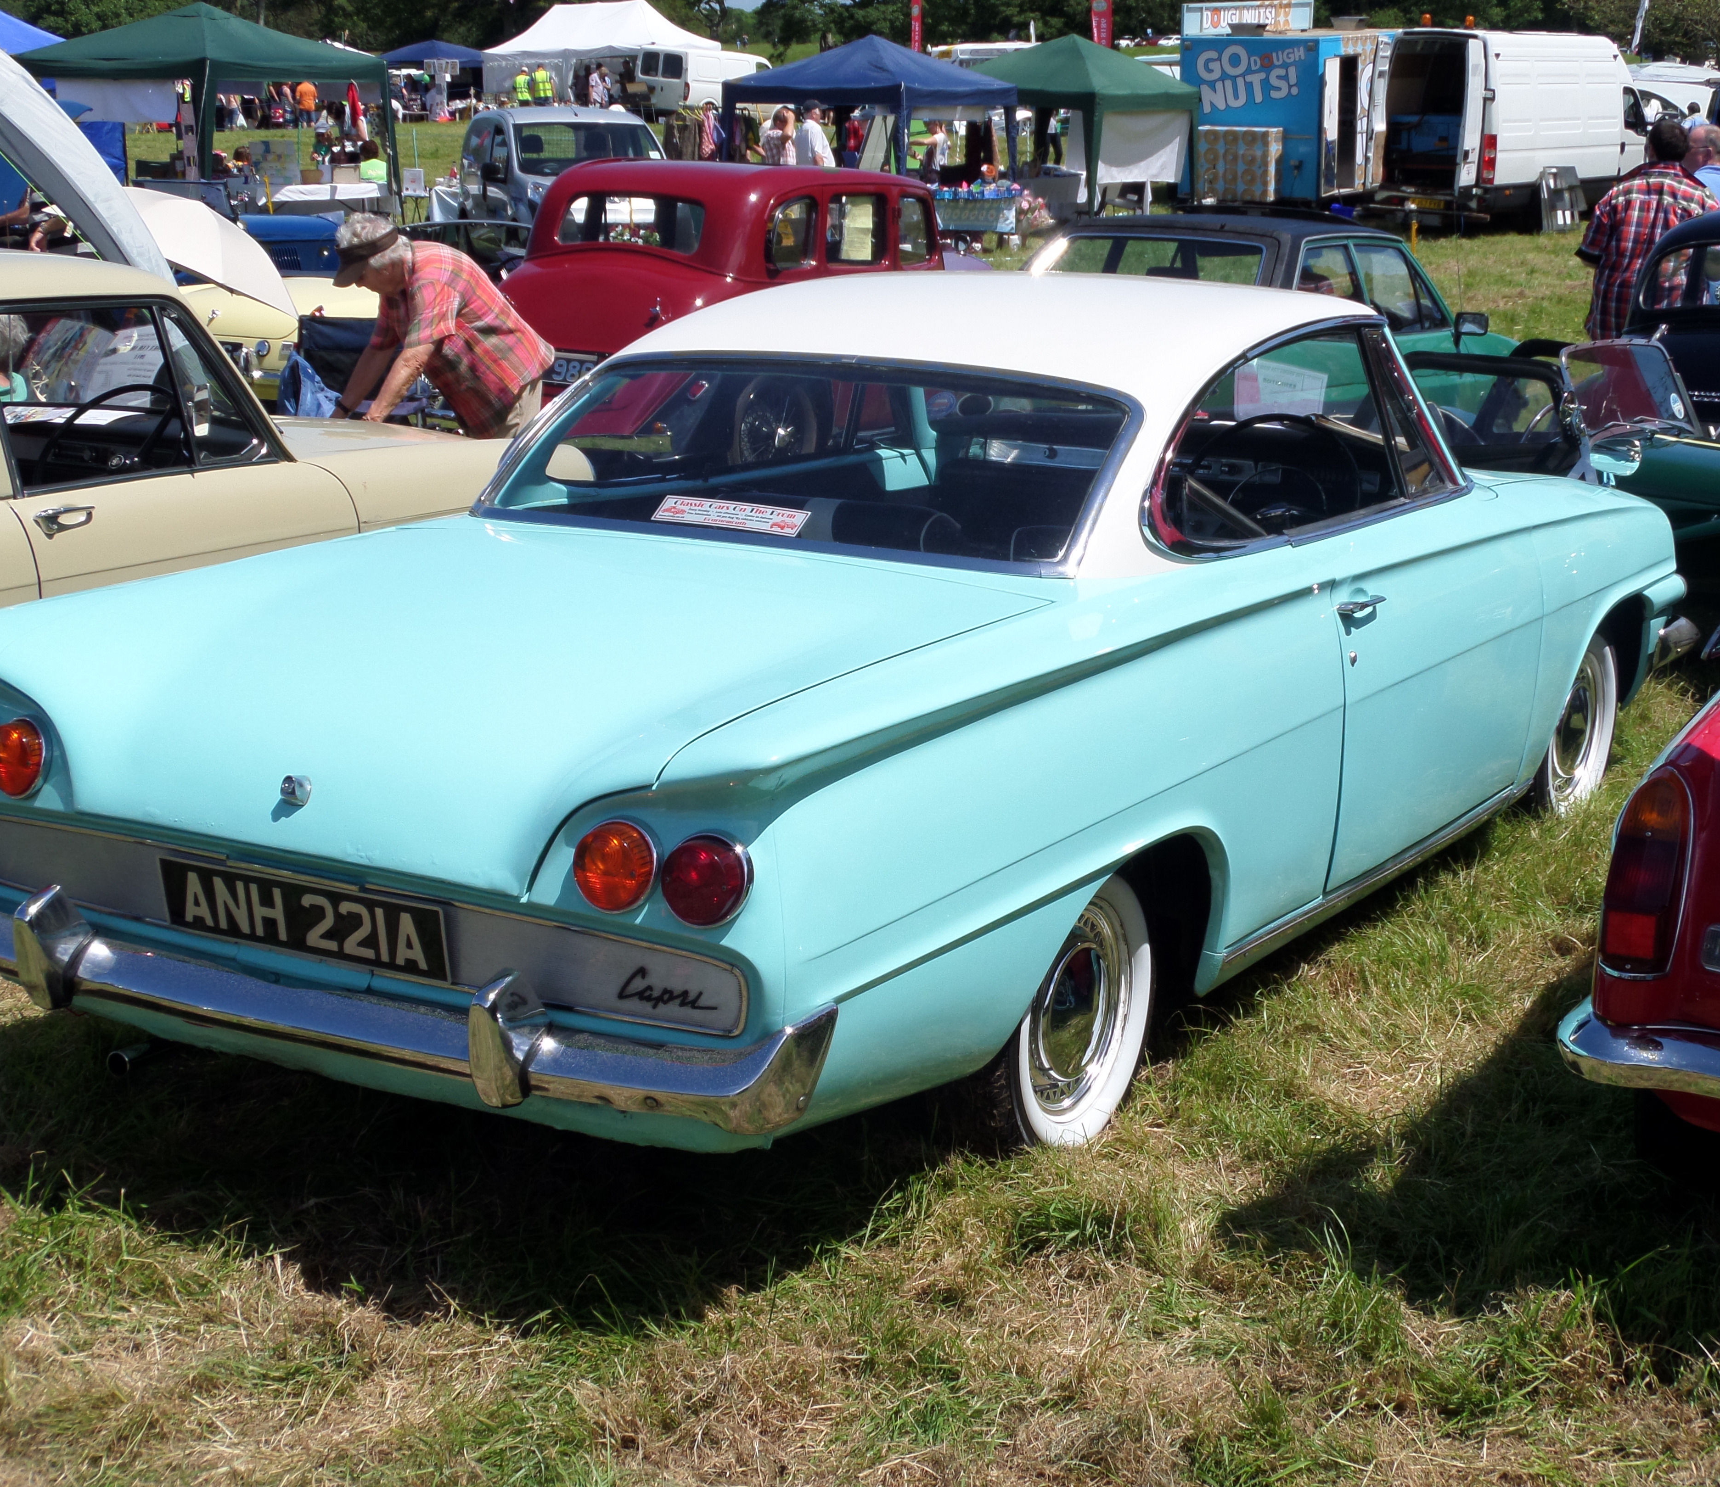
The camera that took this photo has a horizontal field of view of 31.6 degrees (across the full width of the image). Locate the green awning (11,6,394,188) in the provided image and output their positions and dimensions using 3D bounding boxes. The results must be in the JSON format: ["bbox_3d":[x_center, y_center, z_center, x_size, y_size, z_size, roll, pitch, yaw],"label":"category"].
[{"bbox_3d":[-7.619,-7.250,35.426,2.950,2.710,2.950,8,14,32],"label":"green awning"}]

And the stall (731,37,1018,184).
[{"bbox_3d":[0.158,-8.564,42.436,2.950,2.610,2.950,8,15,33],"label":"stall"}]

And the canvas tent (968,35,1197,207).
[{"bbox_3d":[3.326,-9.750,47.826,2.920,2.760,2.920,10,15,38],"label":"canvas tent"}]

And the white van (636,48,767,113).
[{"bbox_3d":[-3.281,-16.678,77.000,4.600,1.970,1.870,-11,17,-43],"label":"white van"}]

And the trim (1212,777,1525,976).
[{"bbox_3d":[1.015,0.231,5.755,0.030,0.050,1.580,8,14,30],"label":"trim"}]

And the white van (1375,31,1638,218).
[{"bbox_3d":[9.730,-9.049,44.500,2.020,2.700,5.800,10,16,35],"label":"white van"}]

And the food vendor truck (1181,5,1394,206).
[{"bbox_3d":[6.460,-9.162,44.500,2.100,2.900,3.800,8,15,30],"label":"food vendor truck"}]

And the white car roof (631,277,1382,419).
[{"bbox_3d":[0.267,-0.802,5.848,1.200,0.200,1.220,8,15,30],"label":"white car roof"}]

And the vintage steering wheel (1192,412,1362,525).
[{"bbox_3d":[0.842,-0.481,6.115,0.390,0.390,0.090,8,-16,30],"label":"vintage steering wheel"}]

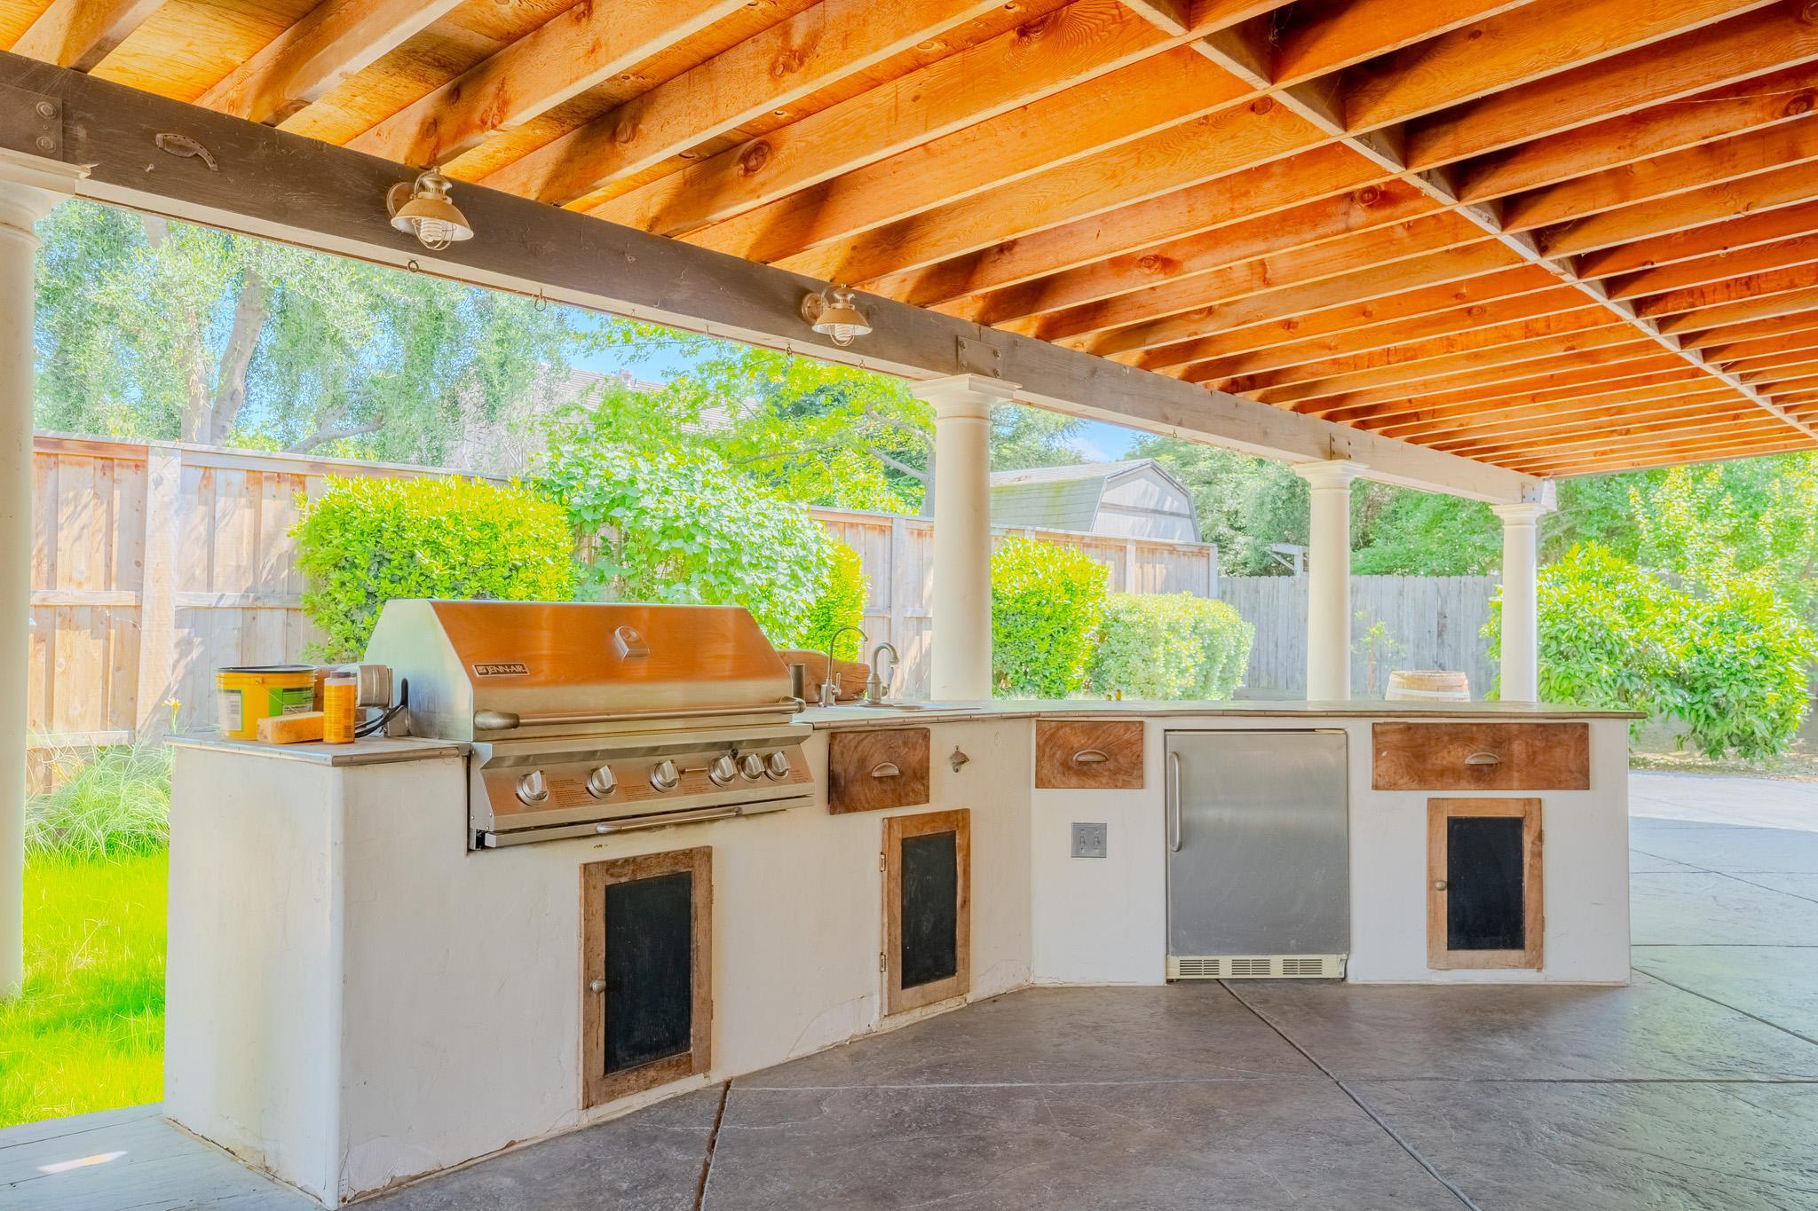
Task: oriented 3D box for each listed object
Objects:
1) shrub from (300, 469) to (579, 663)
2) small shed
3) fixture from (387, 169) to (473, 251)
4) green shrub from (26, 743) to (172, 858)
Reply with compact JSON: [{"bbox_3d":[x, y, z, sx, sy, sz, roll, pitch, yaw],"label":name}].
[{"bbox_3d":[-2.780,0.196,7.995,1.350,1.910,1.600,-1,-2,42],"label":"shrub"},{"bbox_3d":[2.036,-0.225,19.709,3.300,3.494,2.750,-1,-2,42],"label":"small shed"},{"bbox_3d":[-1.343,-1.093,3.792,0.301,0.224,0.228,-1,-2,42],"label":"fixture"},{"bbox_3d":[-4.421,1.009,7.401,0.800,0.640,0.950,-1,-2,42],"label":"green shrub"}]

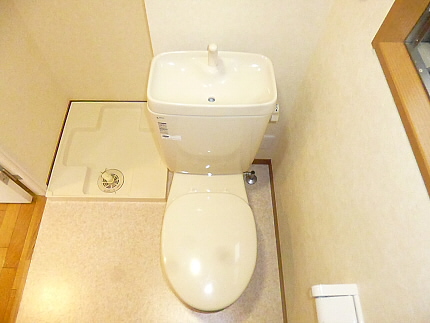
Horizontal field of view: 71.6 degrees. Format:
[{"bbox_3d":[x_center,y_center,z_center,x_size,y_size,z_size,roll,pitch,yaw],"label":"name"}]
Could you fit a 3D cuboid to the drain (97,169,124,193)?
[{"bbox_3d":[-0.595,0.102,1.694,0.147,0.045,0.147,1,65,-3],"label":"drain"}]

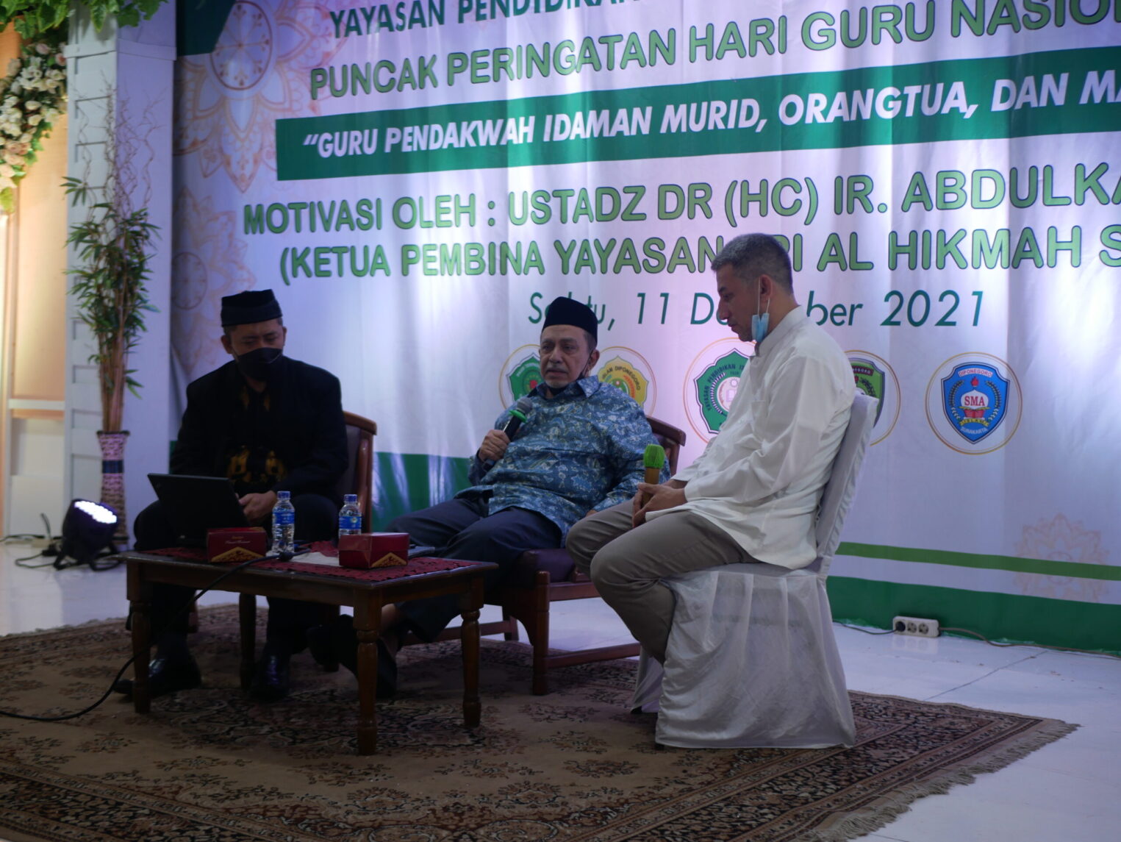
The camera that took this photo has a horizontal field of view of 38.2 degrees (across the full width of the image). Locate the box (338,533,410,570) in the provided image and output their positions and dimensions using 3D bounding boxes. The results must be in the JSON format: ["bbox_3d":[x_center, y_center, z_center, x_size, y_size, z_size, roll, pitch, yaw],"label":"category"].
[{"bbox_3d":[-0.502,0.345,4.390,0.115,0.084,0.140,3,5,40],"label":"box"}]

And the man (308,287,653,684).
[{"bbox_3d":[-0.233,0.200,4.999,0.740,1.180,0.930,4,5,43],"label":"man"}]

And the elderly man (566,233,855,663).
[{"bbox_3d":[0.399,0.168,4.339,0.770,1.330,0.530,0,4,-6],"label":"elderly man"}]

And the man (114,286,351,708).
[{"bbox_3d":[-0.991,0.183,5.051,0.610,1.200,0.800,1,4,6],"label":"man"}]

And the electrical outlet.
[{"bbox_3d":[1.254,0.722,5.675,0.167,0.064,0.040,3,4,34],"label":"electrical outlet"}]

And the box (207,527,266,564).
[{"bbox_3d":[-0.899,0.337,4.485,0.150,0.084,0.115,-1,4,-16],"label":"box"}]

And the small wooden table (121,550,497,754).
[{"bbox_3d":[-0.706,0.600,4.491,0.920,0.440,0.485,3,4,34],"label":"small wooden table"}]

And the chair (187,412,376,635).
[{"bbox_3d":[-1.000,0.361,5.407,0.670,0.800,0.670,1,4,6],"label":"chair"}]

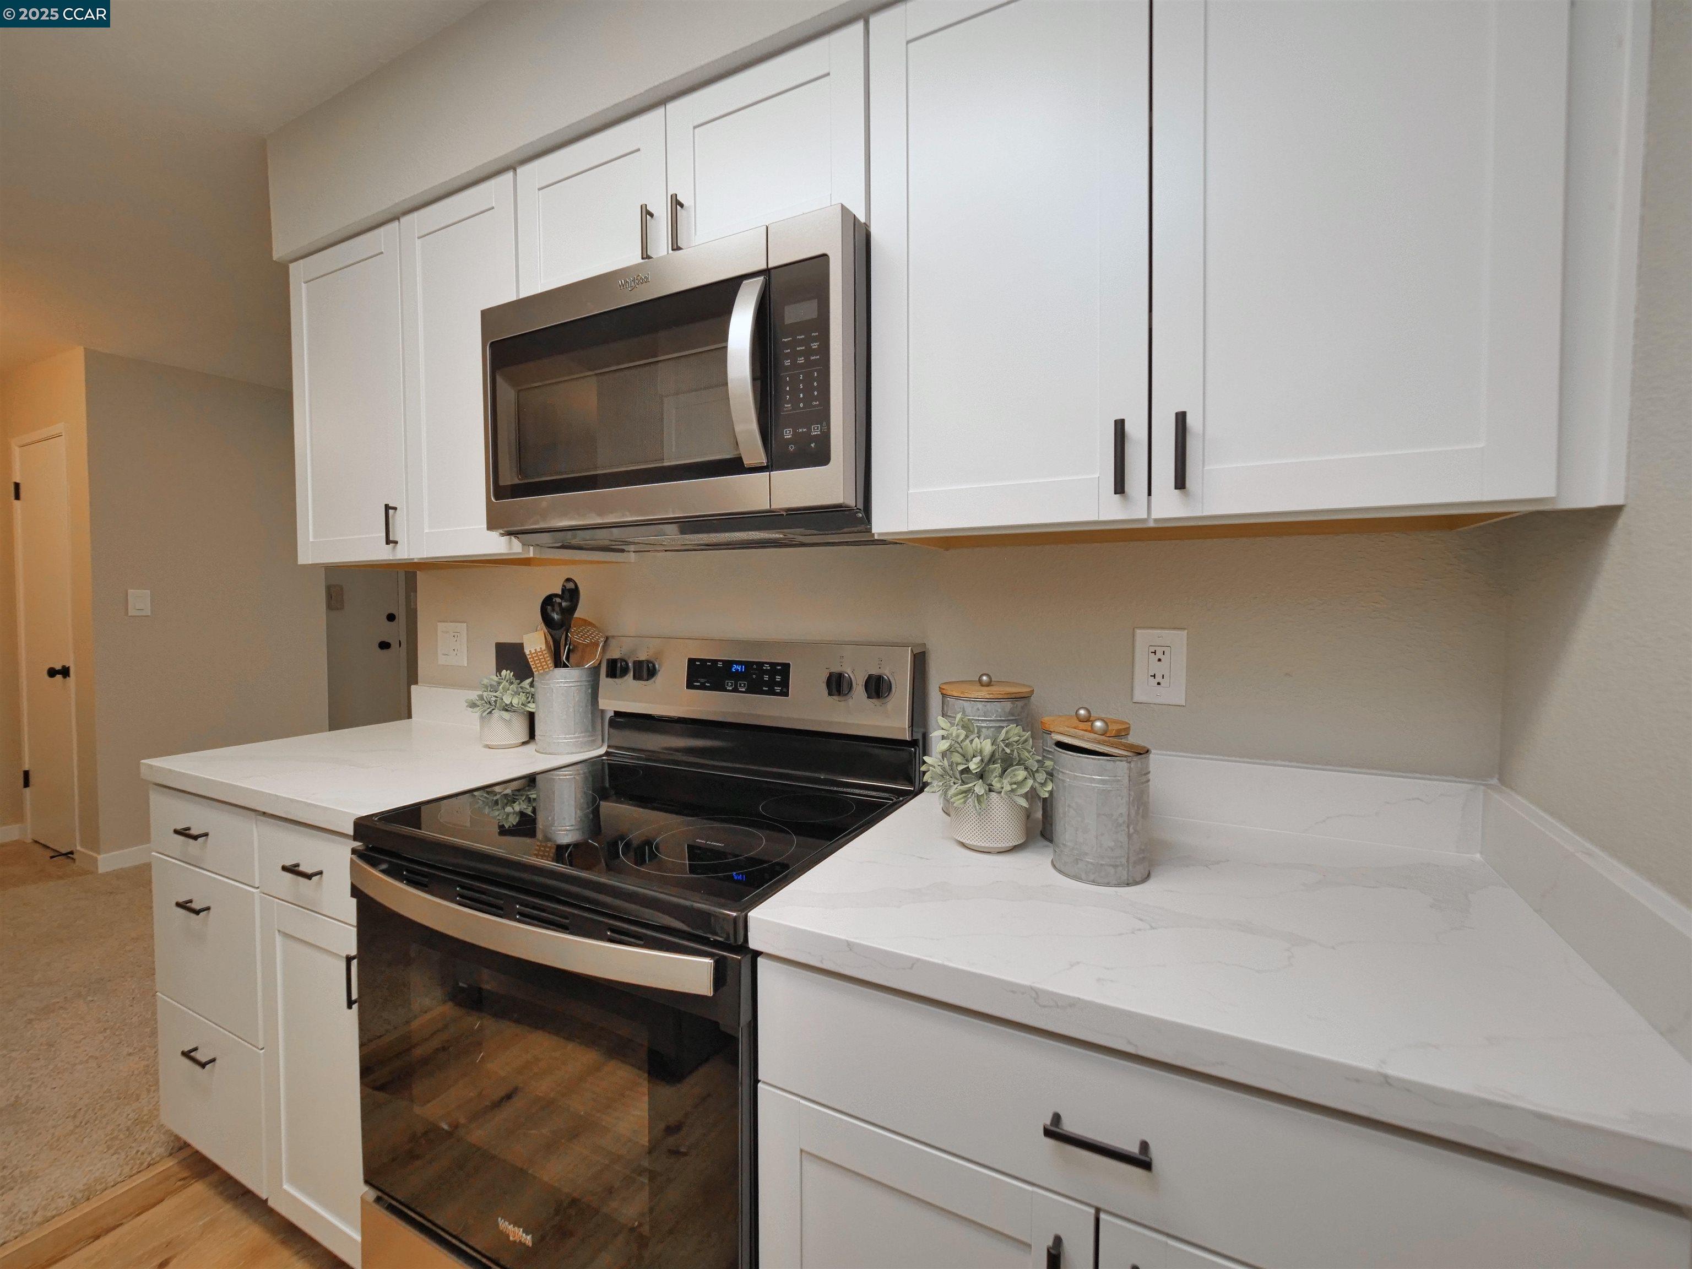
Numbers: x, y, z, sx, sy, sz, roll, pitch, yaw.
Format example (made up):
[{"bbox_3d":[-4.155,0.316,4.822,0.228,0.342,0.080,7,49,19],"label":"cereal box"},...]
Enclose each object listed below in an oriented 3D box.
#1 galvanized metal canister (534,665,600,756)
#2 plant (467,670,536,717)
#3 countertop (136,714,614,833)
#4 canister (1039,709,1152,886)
[{"bbox_3d":[-0.640,0.168,1.580,0.142,0.191,0.142,1,3,27],"label":"galvanized metal canister"},{"bbox_3d":[-0.796,0.140,1.604,0.170,0.118,0.155,1,3,27],"label":"plant"},{"bbox_3d":[-1.014,0.285,1.545,0.811,0.040,0.591,1,3,27],"label":"countertop"},{"bbox_3d":[0.327,0.203,0.872,0.122,0.192,0.122,1,3,27],"label":"canister"}]

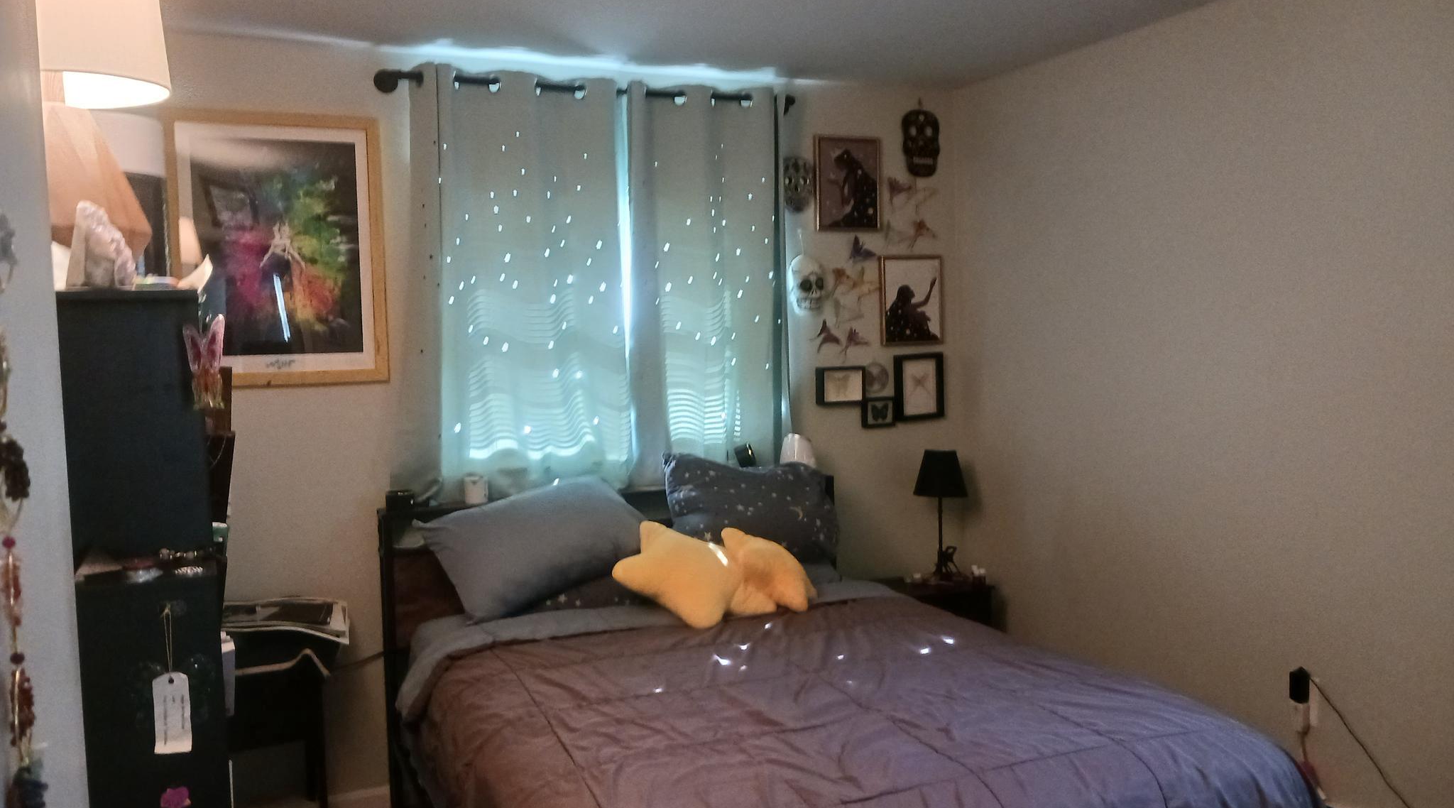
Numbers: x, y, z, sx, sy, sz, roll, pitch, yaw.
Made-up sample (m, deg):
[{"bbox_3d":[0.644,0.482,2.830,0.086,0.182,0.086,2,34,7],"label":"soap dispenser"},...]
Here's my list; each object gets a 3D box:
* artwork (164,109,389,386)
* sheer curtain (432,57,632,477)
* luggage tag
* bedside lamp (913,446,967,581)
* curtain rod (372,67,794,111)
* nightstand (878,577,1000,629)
[{"bbox_3d":[-1.281,-0.441,3.247,0.579,0.774,0.023,-3,4,-24],"label":"artwork"},{"bbox_3d":[-0.574,-0.355,3.487,0.590,1.285,0.103,-3,4,-24],"label":"sheer curtain"},{"bbox_3d":[-0.986,0.488,2.009,0.062,0.269,0.011,-3,4,-24],"label":"luggage tag"},{"bbox_3d":[0.744,0.390,3.951,0.221,0.461,0.221,-1,4,0],"label":"bedside lamp"},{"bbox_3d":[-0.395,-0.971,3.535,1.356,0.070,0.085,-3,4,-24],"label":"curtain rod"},{"bbox_3d":[0.652,0.893,3.944,0.395,0.549,0.385,-3,4,-24],"label":"nightstand"}]

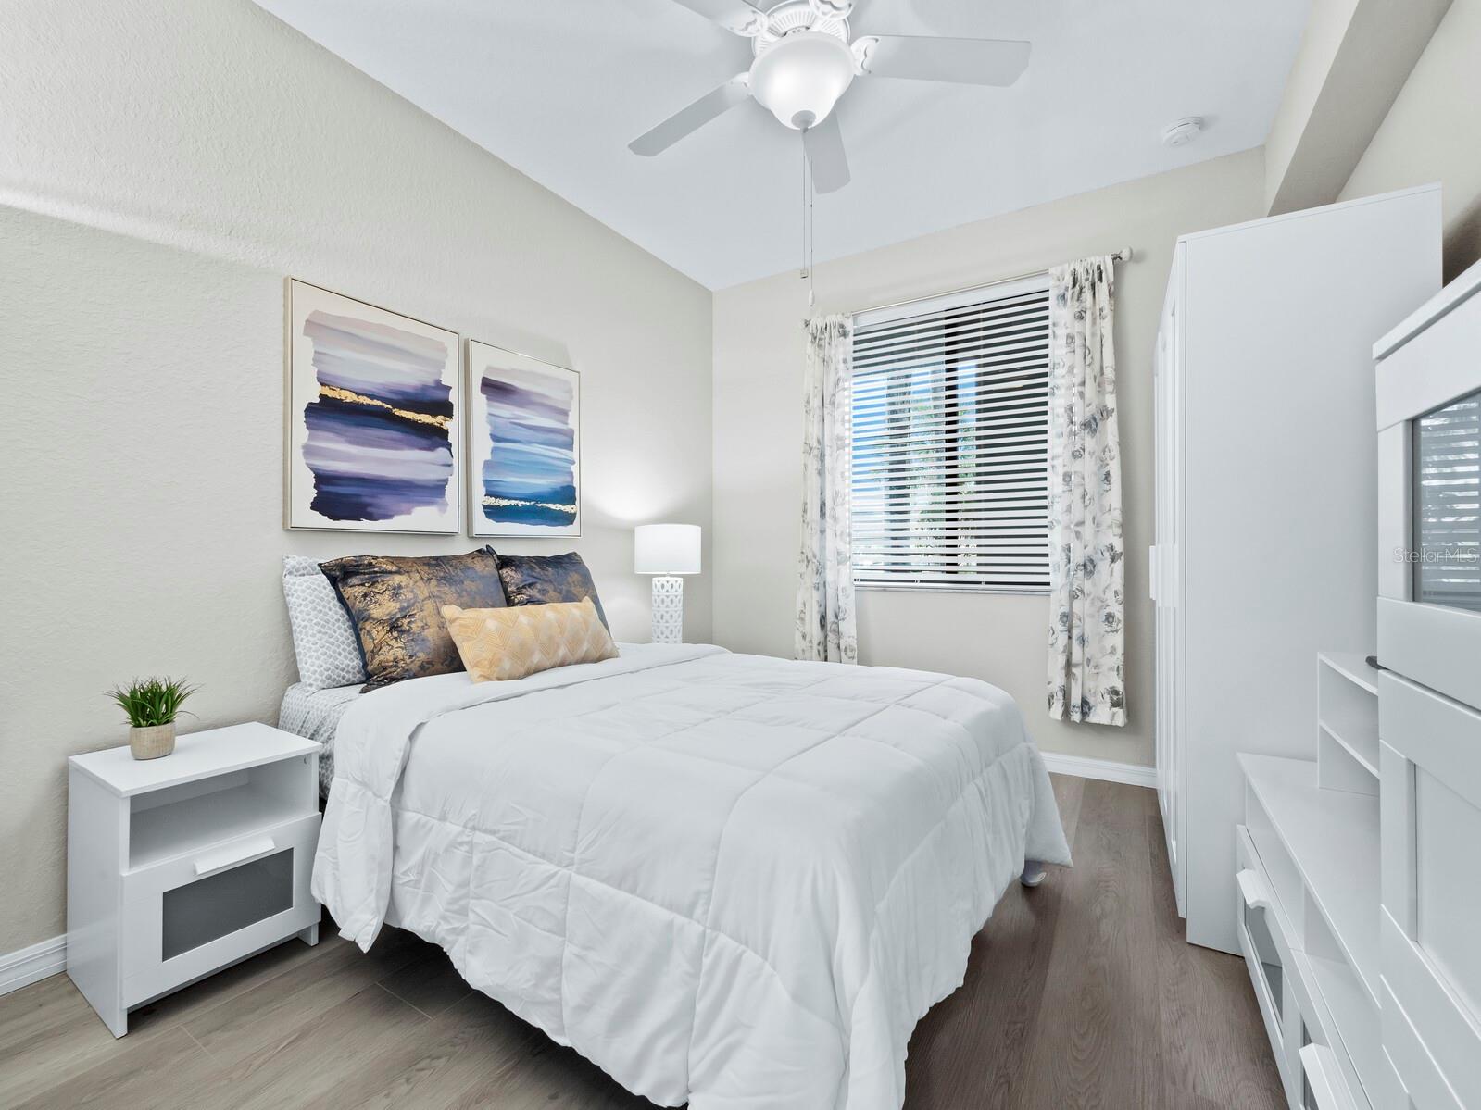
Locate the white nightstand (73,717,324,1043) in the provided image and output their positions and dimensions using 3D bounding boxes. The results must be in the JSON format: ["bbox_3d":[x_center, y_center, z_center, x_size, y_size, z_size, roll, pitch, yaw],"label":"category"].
[{"bbox_3d":[-1.394,0.773,1.545,0.410,0.531,0.390,0,0,32],"label":"white nightstand"}]

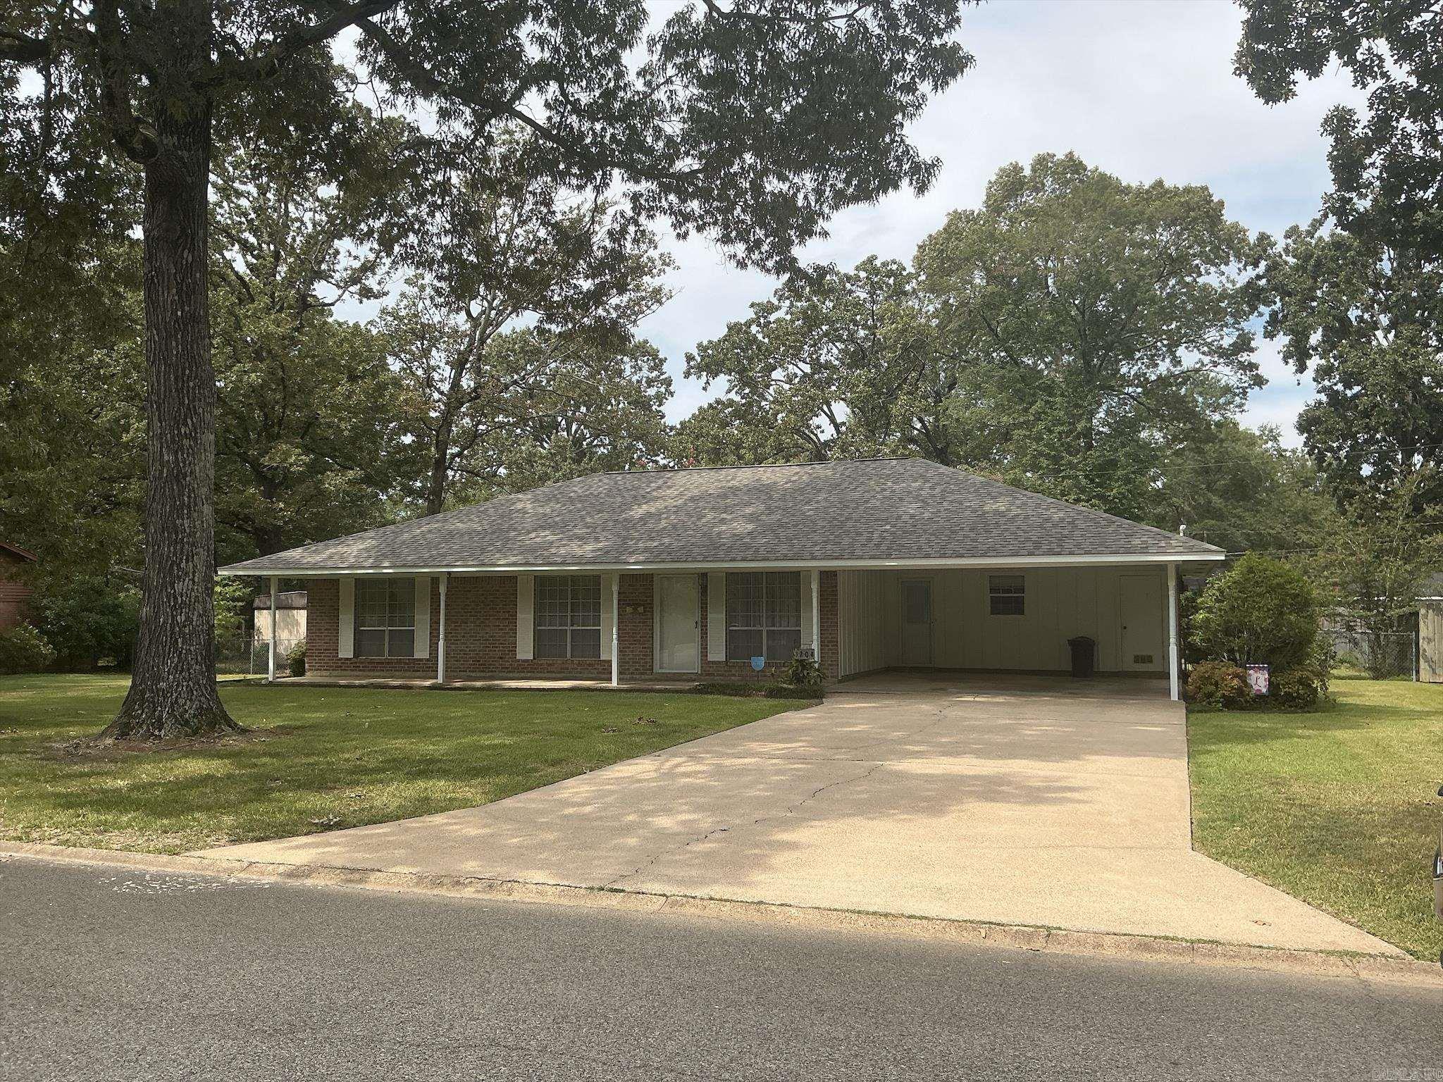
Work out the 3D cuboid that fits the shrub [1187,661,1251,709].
[{"bbox_3d":[8.419,2.453,19.784,1.091,0.833,1.050,0,-4,0],"label":"shrub"}]

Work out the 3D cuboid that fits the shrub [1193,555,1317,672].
[{"bbox_3d":[9.883,1.597,21.541,2.402,2.718,2.300,0,-4,0],"label":"shrub"}]

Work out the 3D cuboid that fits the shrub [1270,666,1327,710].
[{"bbox_3d":[9.736,2.481,19.681,0.952,0.758,0.950,0,-4,0],"label":"shrub"}]

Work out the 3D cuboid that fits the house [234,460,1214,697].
[{"bbox_3d":[0.590,0.781,28.407,20.417,5.208,12.436,-1,-4,18],"label":"house"}]

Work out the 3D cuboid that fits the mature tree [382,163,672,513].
[{"bbox_3d":[-6.966,-4.698,41.379,10.451,17.820,9.500,0,-4,0],"label":"mature tree"}]

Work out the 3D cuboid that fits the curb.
[{"bbox_3d":[-0.913,2.113,6.850,8.966,0.110,0.180,-1,-4,19],"label":"curb"}]

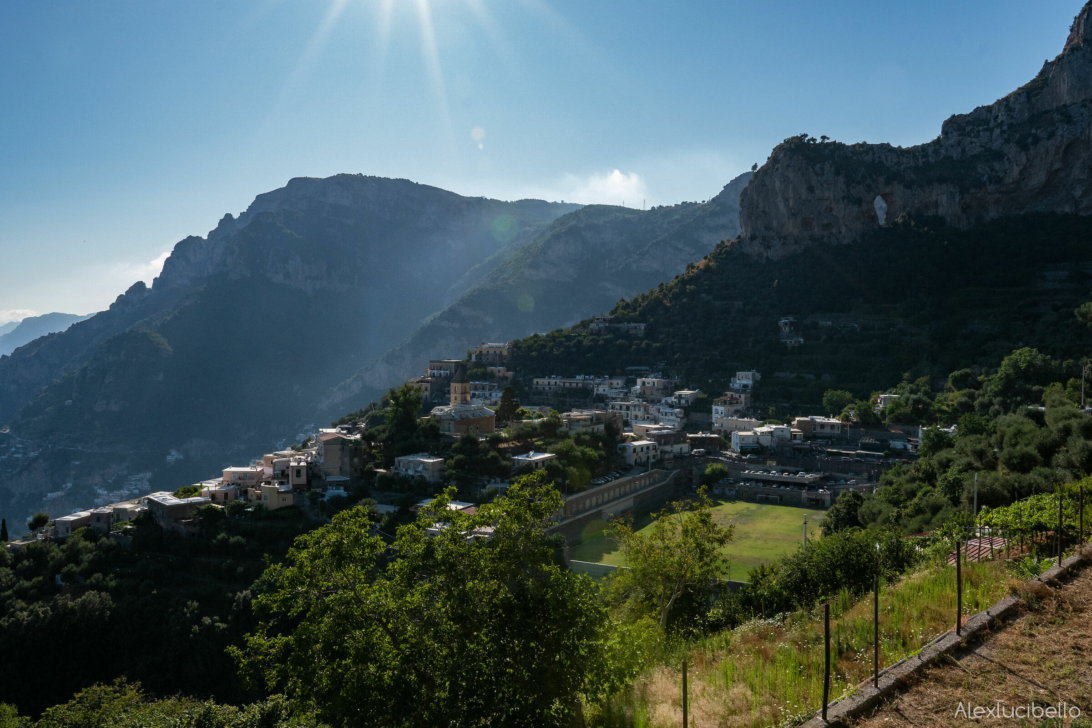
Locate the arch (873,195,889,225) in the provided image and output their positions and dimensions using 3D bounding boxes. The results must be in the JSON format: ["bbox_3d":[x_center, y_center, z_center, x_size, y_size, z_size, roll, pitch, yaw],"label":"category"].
[{"bbox_3d":[216.760,-99.682,530.000,10.000,19.300,7.000,0,0,27],"label":"arch"}]

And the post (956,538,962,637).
[{"bbox_3d":[6.584,3.569,13.050,0.062,1.509,0.055,0,0,0],"label":"post"}]

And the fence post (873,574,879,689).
[{"bbox_3d":[4.421,3.577,10.950,0.052,1.518,0.048,0,0,0],"label":"fence post"}]

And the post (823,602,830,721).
[{"bbox_3d":[3.433,3.639,10.000,0.075,1.422,0.060,0,0,0],"label":"post"}]

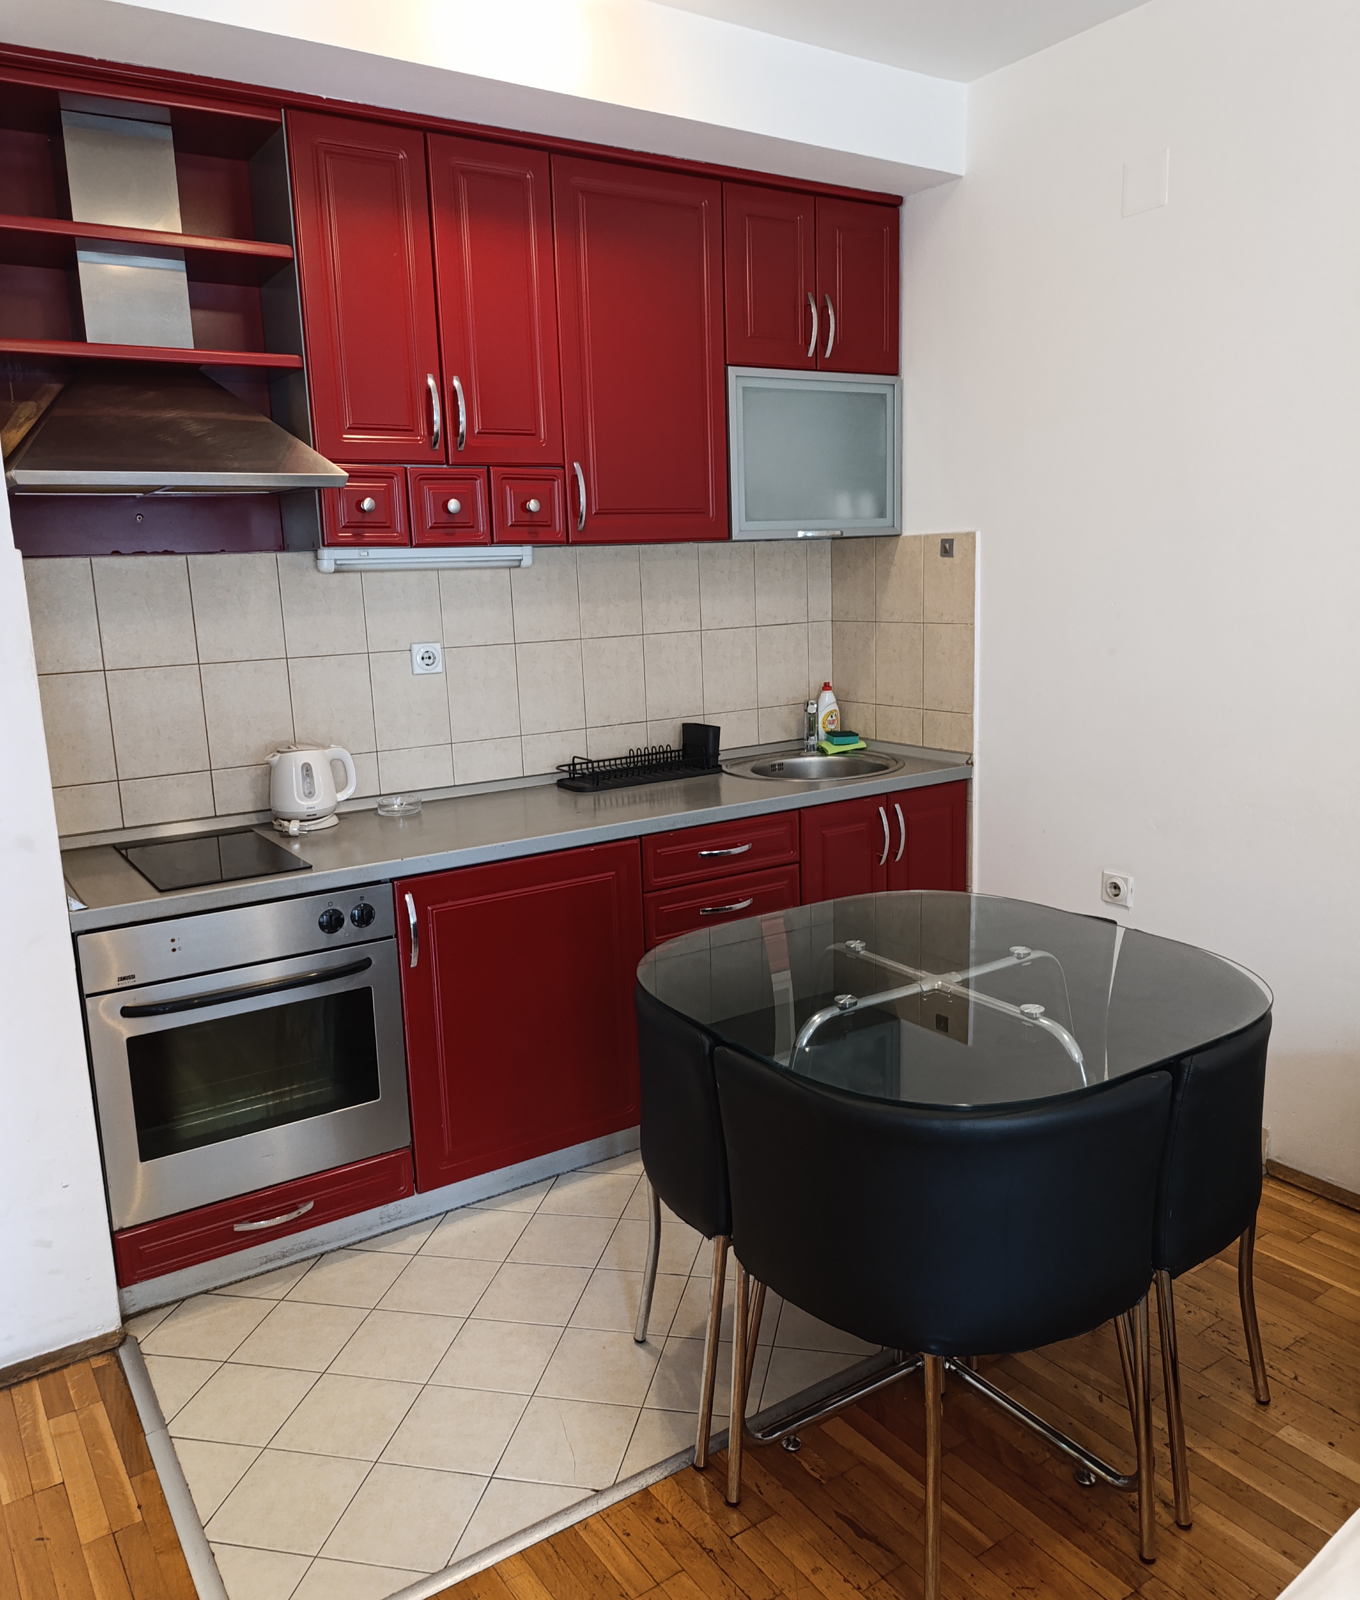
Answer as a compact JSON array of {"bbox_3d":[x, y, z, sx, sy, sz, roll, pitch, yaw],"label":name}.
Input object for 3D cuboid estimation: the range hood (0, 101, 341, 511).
[{"bbox_3d":[-1.058,-0.990,2.378,0.598,0.750,0.505,-9,13,-32],"label":"range hood"}]

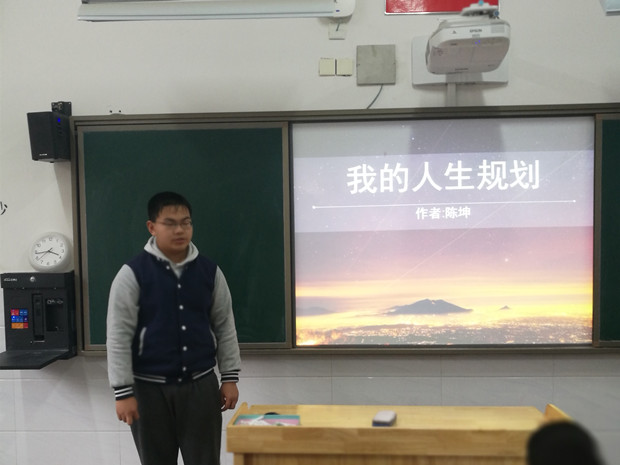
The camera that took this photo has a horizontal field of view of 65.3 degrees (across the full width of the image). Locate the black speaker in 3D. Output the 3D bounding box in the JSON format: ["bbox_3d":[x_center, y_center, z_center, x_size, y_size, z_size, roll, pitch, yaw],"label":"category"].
[{"bbox_3d":[-1.319,-0.478,2.460,0.121,0.227,0.159,-2,3,1],"label":"black speaker"}]

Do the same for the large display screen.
[{"bbox_3d":[0.711,0.006,2.612,1.588,1.204,0.040,-1,2,2],"label":"large display screen"}]

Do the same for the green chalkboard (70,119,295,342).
[{"bbox_3d":[-0.674,0.028,2.639,1.147,1.222,0.040,-1,2,2],"label":"green chalkboard"}]

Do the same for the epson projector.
[{"bbox_3d":[0.740,-0.874,2.302,0.350,0.160,0.340,-1,2,2],"label":"epson projector"}]

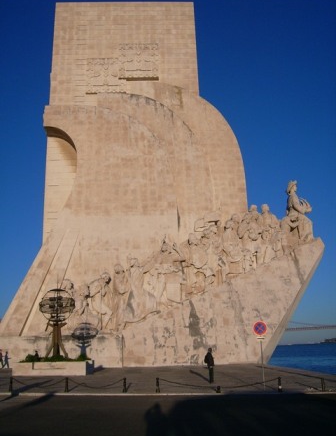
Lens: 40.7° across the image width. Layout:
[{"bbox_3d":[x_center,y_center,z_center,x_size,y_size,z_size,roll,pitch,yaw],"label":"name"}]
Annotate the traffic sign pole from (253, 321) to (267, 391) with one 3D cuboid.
[{"bbox_3d":[3.912,5.829,19.264,0.600,2.865,0.100,-3,-16,4],"label":"traffic sign pole"}]

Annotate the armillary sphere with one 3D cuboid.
[{"bbox_3d":[-8.674,8.190,35.400,2.900,5.338,2.900,-1,-16,0],"label":"armillary sphere"}]

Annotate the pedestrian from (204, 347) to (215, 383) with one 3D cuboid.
[{"bbox_3d":[2.195,7.748,23.793,0.550,1.758,0.500,0,-16,-5],"label":"pedestrian"}]

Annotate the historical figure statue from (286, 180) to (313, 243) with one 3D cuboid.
[{"bbox_3d":[17.230,-0.889,59.355,3.400,8.324,3.200,-1,-16,0],"label":"historical figure statue"}]

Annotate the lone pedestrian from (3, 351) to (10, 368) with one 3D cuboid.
[{"bbox_3d":[-16.410,14.442,46.085,0.800,1.655,0.500,-1,-16,0],"label":"lone pedestrian"}]

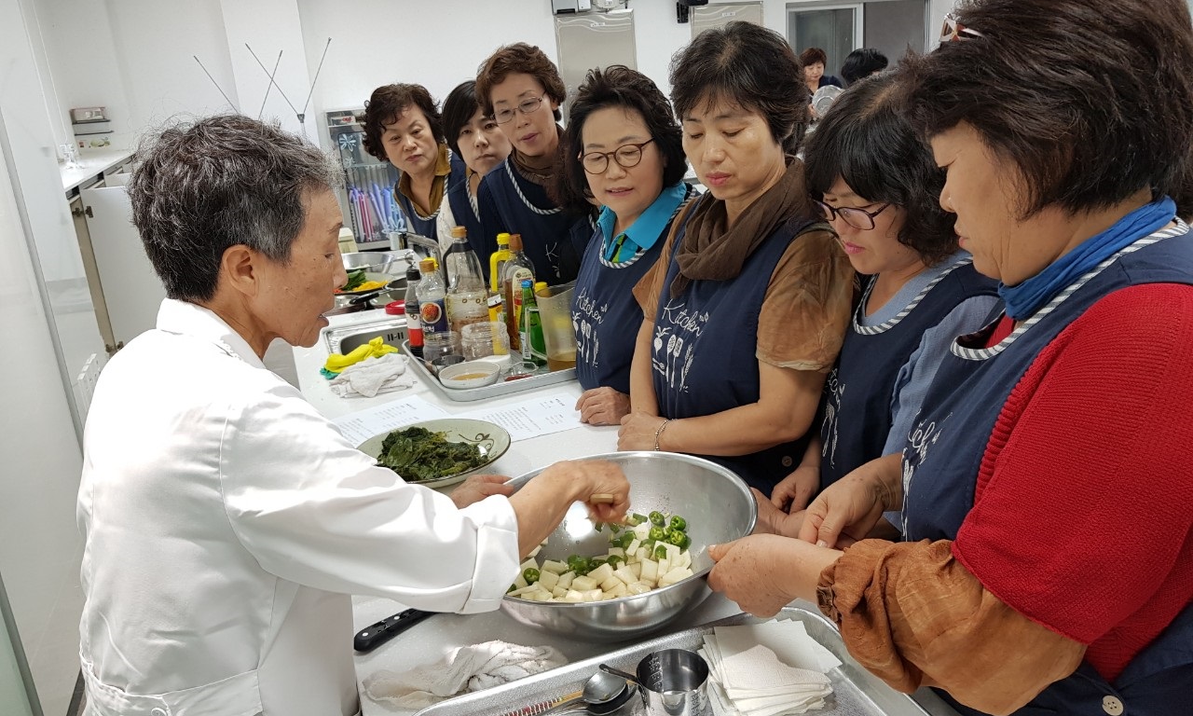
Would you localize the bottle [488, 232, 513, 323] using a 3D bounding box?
[{"bbox_3d":[-0.244,-0.197,2.490,0.100,0.292,0.095,-6,17,-5],"label":"bottle"}]

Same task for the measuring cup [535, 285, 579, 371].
[{"bbox_3d":[-0.080,-0.079,2.119,0.165,0.190,0.130,-6,18,-4],"label":"measuring cup"}]

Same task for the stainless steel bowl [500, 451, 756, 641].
[{"bbox_3d":[0.015,0.264,1.134,0.370,0.137,0.370,-4,18,1],"label":"stainless steel bowl"}]

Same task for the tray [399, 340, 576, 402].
[{"bbox_3d":[-0.272,0.004,2.297,0.380,0.035,0.510,-11,19,-22],"label":"tray"}]

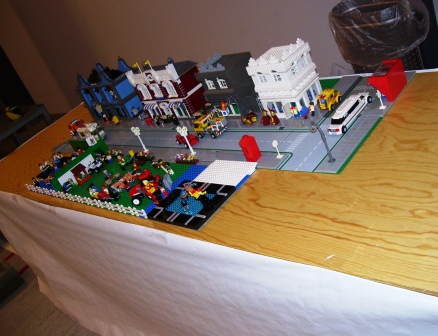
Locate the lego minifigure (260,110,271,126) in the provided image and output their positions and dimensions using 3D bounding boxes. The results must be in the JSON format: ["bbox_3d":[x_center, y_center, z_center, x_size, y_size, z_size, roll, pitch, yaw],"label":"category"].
[{"bbox_3d":[0.150,-0.159,1.513,0.018,0.042,0.024,0,38,42],"label":"lego minifigure"}]

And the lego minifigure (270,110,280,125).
[{"bbox_3d":[0.178,-0.158,1.487,0.018,0.042,0.024,-11,31,28],"label":"lego minifigure"}]

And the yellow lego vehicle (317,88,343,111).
[{"bbox_3d":[0.338,-0.212,1.433,0.050,0.048,0.067,5,41,46],"label":"yellow lego vehicle"}]

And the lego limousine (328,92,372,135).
[{"bbox_3d":[0.370,-0.160,1.319,0.048,0.042,0.188,5,41,46],"label":"lego limousine"}]

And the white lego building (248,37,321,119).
[{"bbox_3d":[0.212,-0.287,1.491,0.155,0.216,0.146,5,41,46],"label":"white lego building"}]

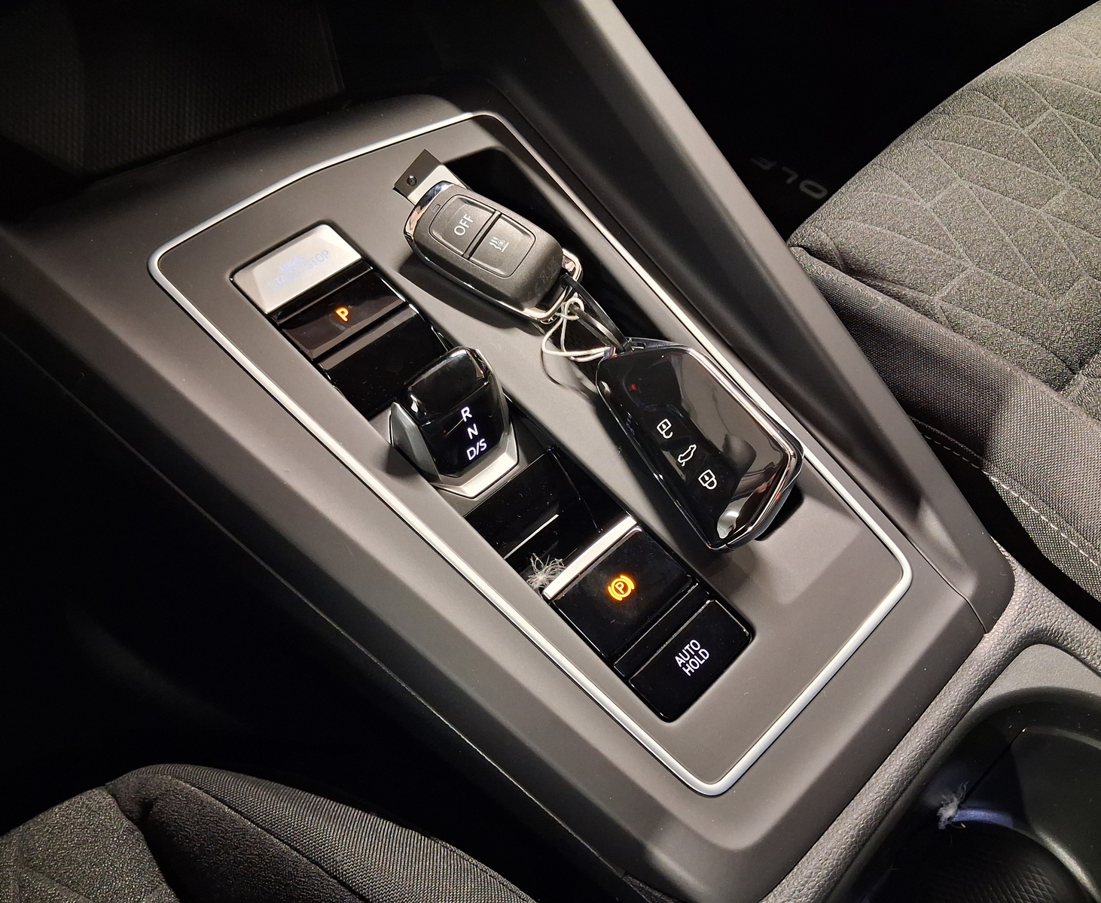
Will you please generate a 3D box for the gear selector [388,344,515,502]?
[{"bbox_3d":[-0.029,-0.010,0.309,0.038,0.034,0.037,-38,71,-26],"label":"gear selector"}]

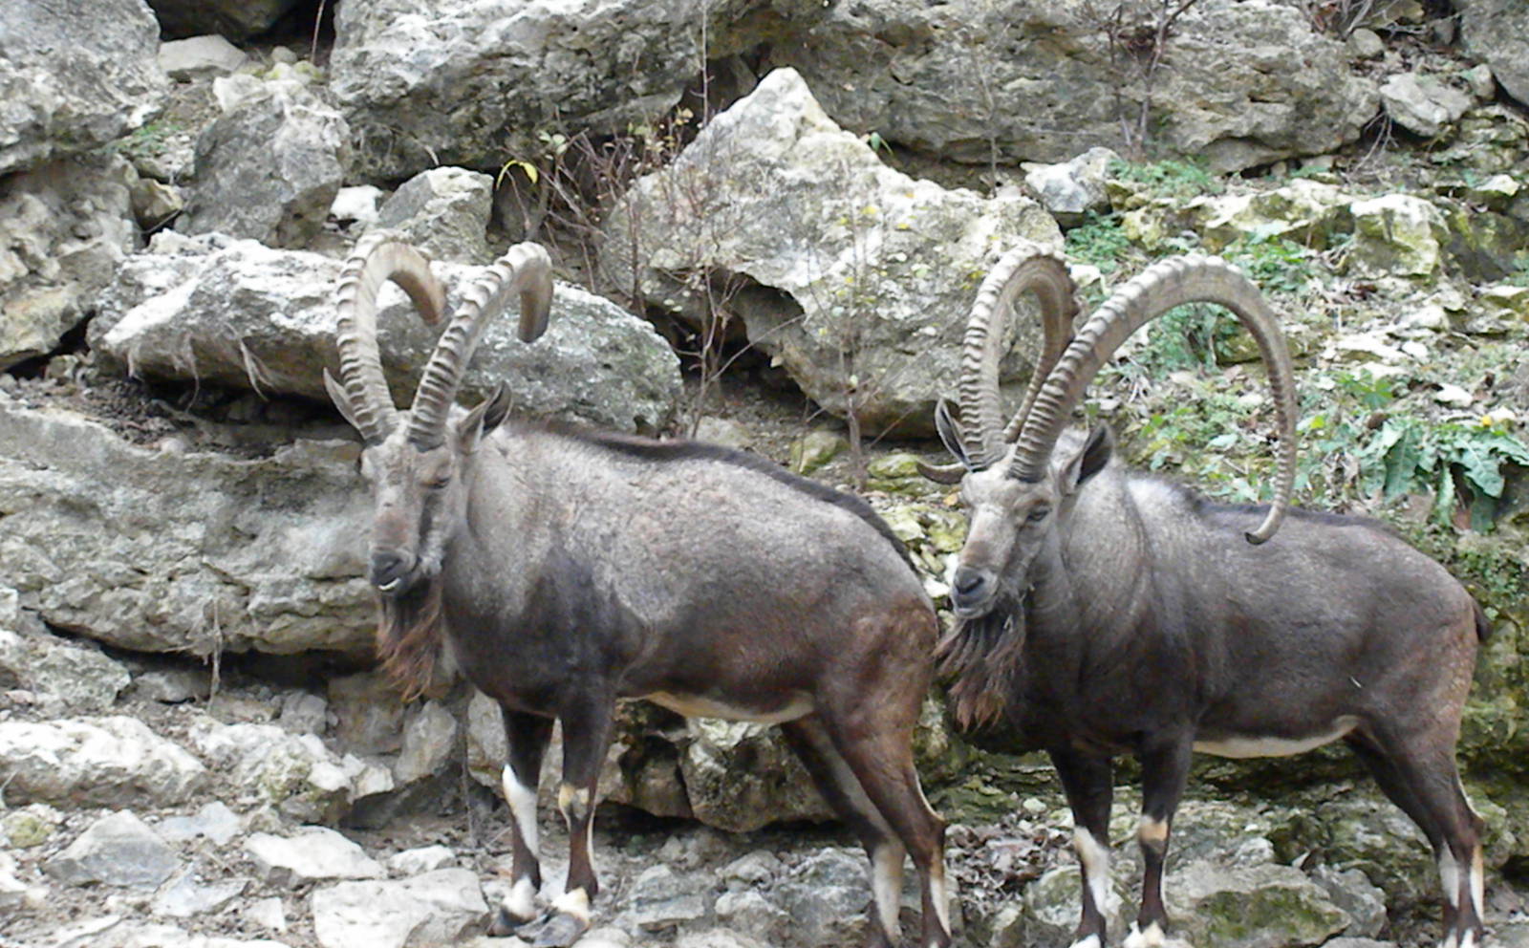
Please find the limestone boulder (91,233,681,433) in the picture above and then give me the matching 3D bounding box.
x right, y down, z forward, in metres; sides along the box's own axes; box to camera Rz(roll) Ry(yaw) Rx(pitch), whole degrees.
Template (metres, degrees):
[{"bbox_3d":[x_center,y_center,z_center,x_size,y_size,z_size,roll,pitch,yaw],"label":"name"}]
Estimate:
[{"bbox_3d":[-0.710,-0.259,8.300,1.100,0.360,0.620,0,6,0],"label":"limestone boulder"}]

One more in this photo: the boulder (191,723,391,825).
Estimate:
[{"bbox_3d":[-0.811,0.513,7.600,0.340,0.170,0.260,0,6,0],"label":"boulder"}]

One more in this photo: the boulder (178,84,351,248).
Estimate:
[{"bbox_3d":[-0.994,-0.613,8.800,0.340,0.320,0.300,0,6,0],"label":"boulder"}]

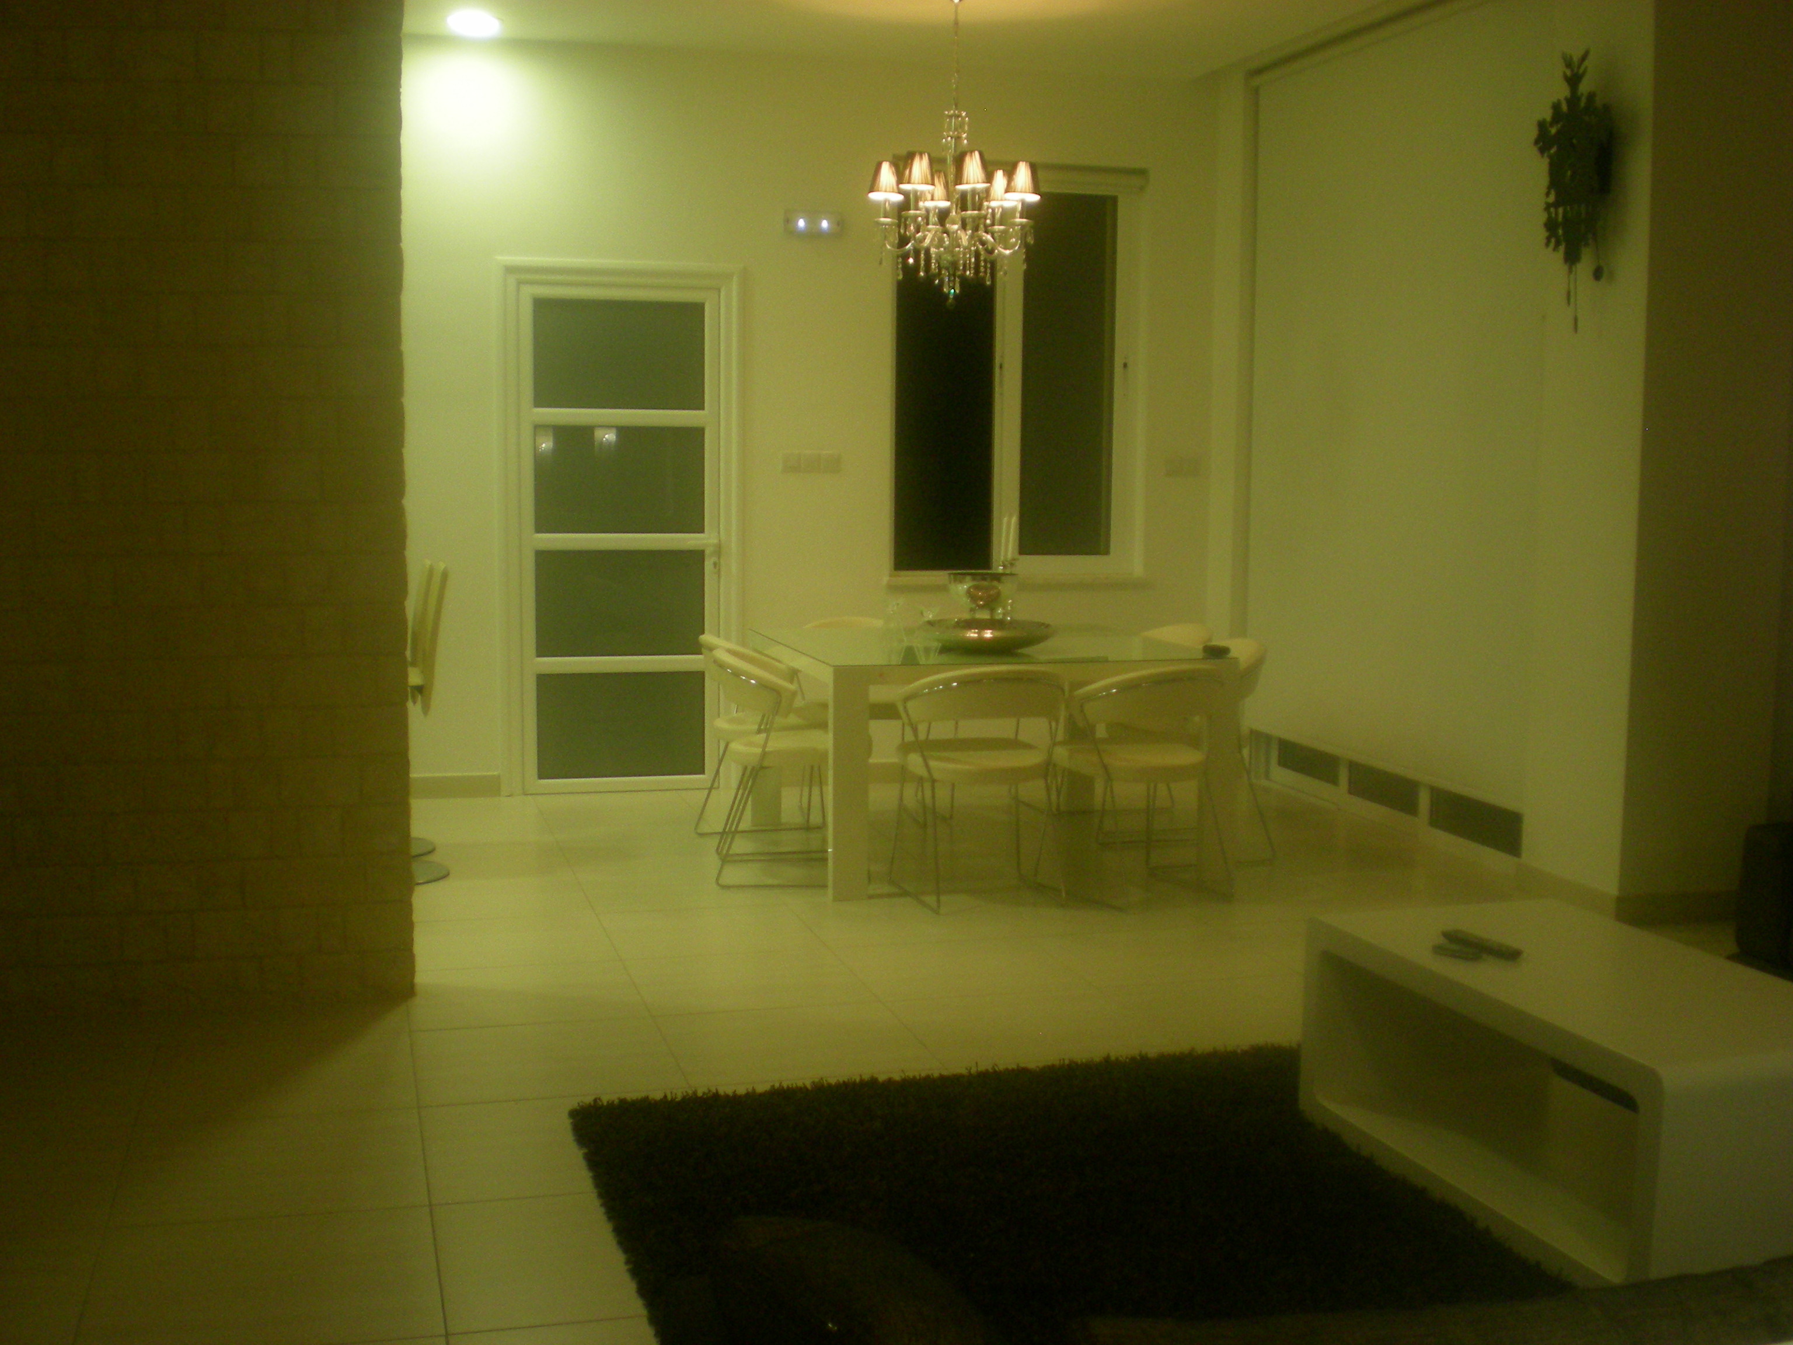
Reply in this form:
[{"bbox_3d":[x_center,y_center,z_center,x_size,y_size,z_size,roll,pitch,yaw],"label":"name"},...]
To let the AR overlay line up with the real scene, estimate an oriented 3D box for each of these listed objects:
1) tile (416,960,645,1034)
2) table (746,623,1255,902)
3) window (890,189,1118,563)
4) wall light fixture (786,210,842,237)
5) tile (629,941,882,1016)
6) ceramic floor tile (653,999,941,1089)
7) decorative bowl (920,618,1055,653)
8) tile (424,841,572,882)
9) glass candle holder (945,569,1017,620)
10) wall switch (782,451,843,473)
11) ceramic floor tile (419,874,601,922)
[{"bbox_3d":[-1.003,0.868,5.310,0.600,0.010,0.595,-1,7,-15],"label":"tile"},{"bbox_3d":[0.282,0.261,7.130,1.400,0.757,1.400,-1,7,-16],"label":"table"},{"bbox_3d":[0.499,-1.279,8.763,1.070,1.650,0.100,-1,7,-15],"label":"window"},{"bbox_3d":[-0.341,-1.843,8.080,0.250,0.100,0.060,-1,7,-16],"label":"wall light fixture"},{"bbox_3d":[-0.427,0.855,5.479,0.600,0.010,0.595,-1,7,-15],"label":"tile"},{"bbox_3d":[-0.253,0.909,4.808,0.600,0.010,0.590,-1,7,-16],"label":"ceramic floor tile"},{"bbox_3d":[0.318,-0.129,6.893,0.470,0.105,0.470,1,6,0],"label":"decorative bowl"},{"bbox_3d":[-1.456,0.659,6.848,0.600,0.010,0.590,-1,7,-16],"label":"tile"},{"bbox_3d":[0.318,-0.249,7.361,0.262,0.257,0.262,0,6,0],"label":"glass candle holder"},{"bbox_3d":[-0.348,-0.875,8.250,0.258,0.086,0.012,-1,7,-16],"label":"wall switch"},{"bbox_3d":[-1.320,0.740,6.448,0.600,0.010,0.595,-1,7,-15],"label":"ceramic floor tile"}]

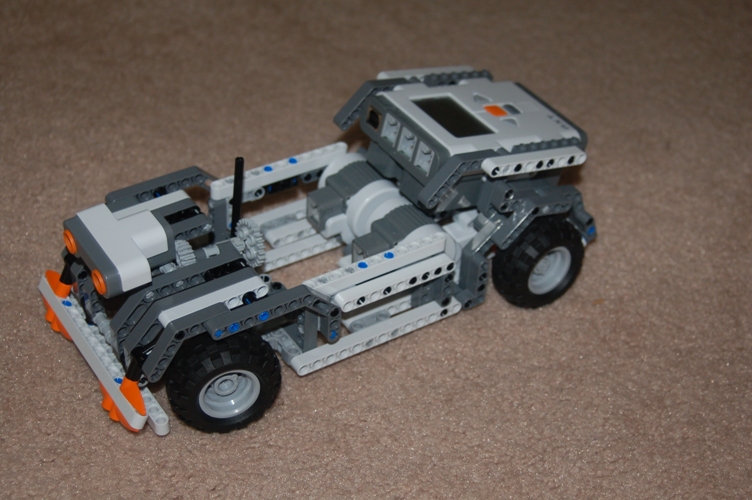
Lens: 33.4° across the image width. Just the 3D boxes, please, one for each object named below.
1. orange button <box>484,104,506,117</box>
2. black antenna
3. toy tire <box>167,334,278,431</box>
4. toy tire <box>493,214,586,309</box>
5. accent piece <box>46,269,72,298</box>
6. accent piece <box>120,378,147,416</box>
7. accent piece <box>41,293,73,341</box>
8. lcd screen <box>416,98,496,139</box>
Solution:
[{"bbox_3d":[0.068,-0.079,0.707,0.009,0.003,0.011,-10,40,-35],"label":"orange button"},{"bbox_3d":[-0.071,-0.025,0.648,0.005,0.055,0.005,-18,44,-30],"label":"black antenna"},{"bbox_3d":[-0.074,0.063,0.611,0.056,0.056,0.026,-11,41,-21],"label":"toy tire"},{"bbox_3d":[0.092,0.007,0.711,0.056,0.056,0.026,-19,44,-29],"label":"toy tire"},{"bbox_3d":[-0.166,0.015,0.652,0.008,0.009,0.022,3,31,-43],"label":"accent piece"},{"bbox_3d":[-0.113,0.068,0.592,0.008,0.009,0.023,3,31,-43],"label":"accent piece"},{"bbox_3d":[-0.165,0.037,0.649,0.009,0.009,0.034,3,31,-43],"label":"accent piece"},{"bbox_3d":[0.042,-0.072,0.689,0.028,0.003,0.042,-10,40,-35],"label":"lcd screen"}]

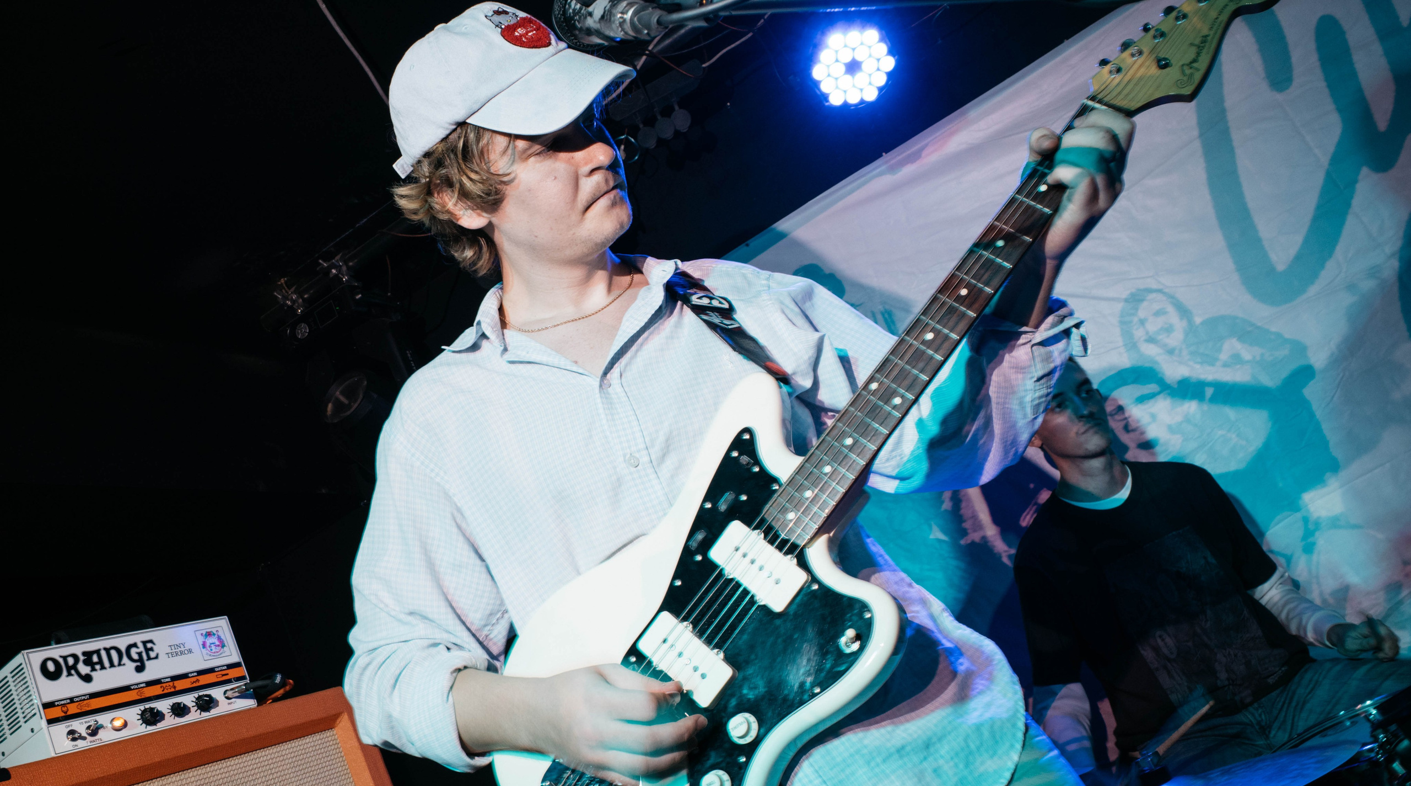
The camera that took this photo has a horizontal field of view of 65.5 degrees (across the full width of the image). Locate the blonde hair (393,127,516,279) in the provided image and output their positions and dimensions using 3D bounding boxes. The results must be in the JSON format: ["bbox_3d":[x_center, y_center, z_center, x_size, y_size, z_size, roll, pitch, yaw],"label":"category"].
[{"bbox_3d":[-0.234,-0.212,1.119,0.165,0.165,0.165,-15,17,28],"label":"blonde hair"}]

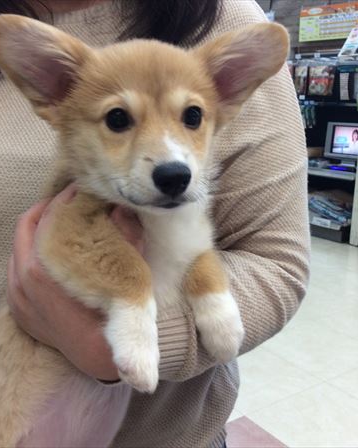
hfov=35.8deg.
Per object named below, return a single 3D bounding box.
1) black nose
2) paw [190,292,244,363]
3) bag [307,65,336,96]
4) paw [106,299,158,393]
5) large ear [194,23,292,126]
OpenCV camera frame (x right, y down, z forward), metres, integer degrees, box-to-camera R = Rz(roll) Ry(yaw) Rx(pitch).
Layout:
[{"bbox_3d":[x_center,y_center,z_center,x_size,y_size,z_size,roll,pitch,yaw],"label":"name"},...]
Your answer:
[{"bbox_3d":[-0.005,-0.033,0.405,0.027,0.024,0.020,-1,13,-12],"label":"black nose"},{"bbox_3d":[0.031,0.081,0.440,0.037,0.050,0.038,-1,13,-9],"label":"paw"},{"bbox_3d":[1.164,-1.160,4.492,0.080,0.235,0.200,-8,16,-35],"label":"bag"},{"bbox_3d":[-0.036,0.094,0.425,0.037,0.064,0.038,-6,13,-5],"label":"paw"},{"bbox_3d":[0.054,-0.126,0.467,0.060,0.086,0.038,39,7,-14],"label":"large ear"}]

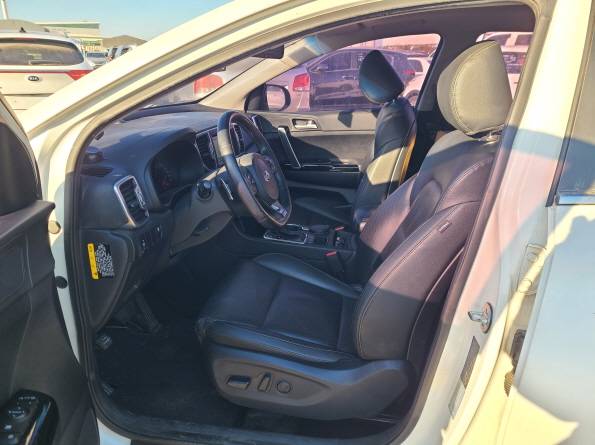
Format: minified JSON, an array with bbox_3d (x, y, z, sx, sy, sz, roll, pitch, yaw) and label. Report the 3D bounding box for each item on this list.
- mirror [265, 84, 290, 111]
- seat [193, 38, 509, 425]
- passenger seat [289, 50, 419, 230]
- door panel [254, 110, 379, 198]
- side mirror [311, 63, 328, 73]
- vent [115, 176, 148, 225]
[{"bbox_3d":[-0.127,-0.696,2.507,0.130,0.165,0.240,7,21,18],"label":"mirror"},{"bbox_3d":[0.136,0.002,1.286,0.840,0.980,0.560,4,20,8],"label":"seat"},{"bbox_3d":[0.121,-0.246,1.996,0.750,0.980,0.540,4,20,8],"label":"passenger seat"},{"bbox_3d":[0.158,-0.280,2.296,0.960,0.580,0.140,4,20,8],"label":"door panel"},{"bbox_3d":[0.499,-3.437,9.900,0.190,0.160,0.220,3,21,9],"label":"side mirror"},{"bbox_3d":[-0.382,-0.049,1.007,0.045,0.115,0.085,-14,17,14],"label":"vent"}]

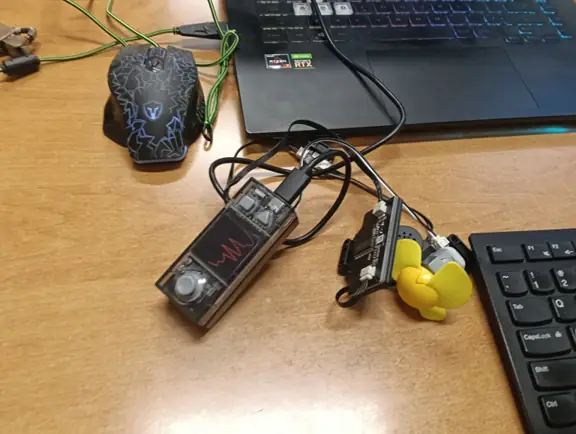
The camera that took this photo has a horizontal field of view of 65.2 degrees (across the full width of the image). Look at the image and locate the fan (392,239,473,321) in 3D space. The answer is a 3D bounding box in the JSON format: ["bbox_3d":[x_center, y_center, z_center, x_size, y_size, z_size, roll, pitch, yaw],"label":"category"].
[{"bbox_3d":[0.087,0.039,0.271,0.036,0.051,0.053,-30,63,-23],"label":"fan"}]

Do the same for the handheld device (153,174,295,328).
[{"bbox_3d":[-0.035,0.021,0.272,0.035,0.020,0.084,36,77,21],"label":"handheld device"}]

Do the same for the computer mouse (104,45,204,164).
[{"bbox_3d":[-0.105,-0.095,0.351,0.081,0.039,0.127,-7,57,-10],"label":"computer mouse"}]

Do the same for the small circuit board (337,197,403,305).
[{"bbox_3d":[0.051,0.020,0.289,0.013,0.040,0.064,31,54,-19],"label":"small circuit board"}]

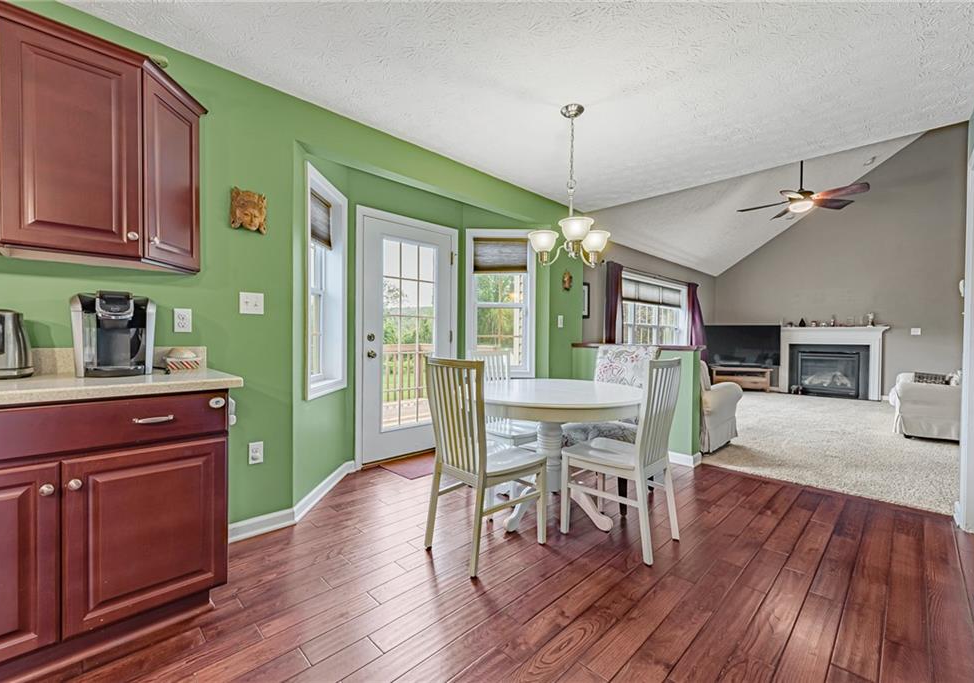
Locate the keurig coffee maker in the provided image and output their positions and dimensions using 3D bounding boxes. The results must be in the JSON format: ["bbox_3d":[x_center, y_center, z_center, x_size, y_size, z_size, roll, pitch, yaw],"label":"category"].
[{"bbox_3d":[-1.526,-0.030,1.639,0.250,0.337,0.290,0,1,-43],"label":"keurig coffee maker"}]

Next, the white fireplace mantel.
[{"bbox_3d":[6.335,0.388,7.430,0.190,1.298,1.649,0,1,-43],"label":"white fireplace mantel"}]

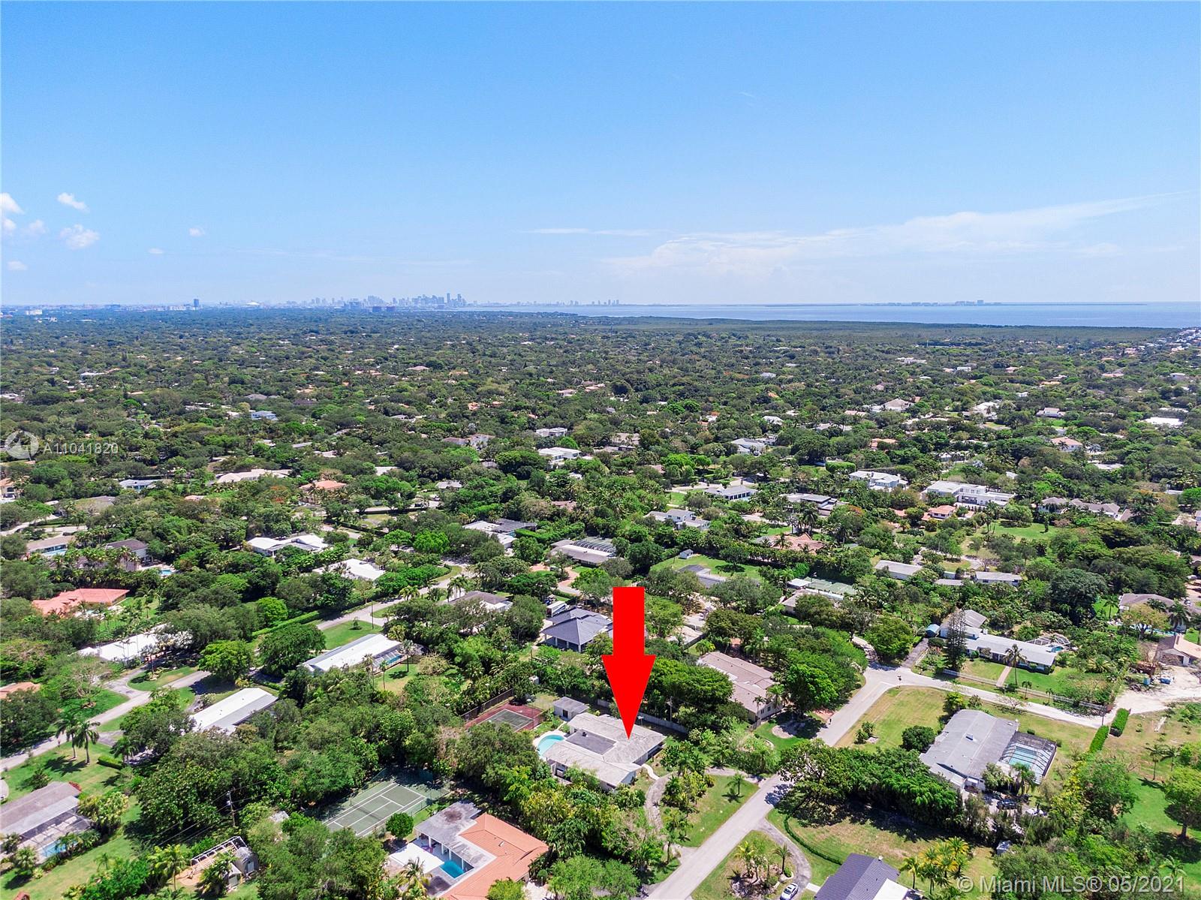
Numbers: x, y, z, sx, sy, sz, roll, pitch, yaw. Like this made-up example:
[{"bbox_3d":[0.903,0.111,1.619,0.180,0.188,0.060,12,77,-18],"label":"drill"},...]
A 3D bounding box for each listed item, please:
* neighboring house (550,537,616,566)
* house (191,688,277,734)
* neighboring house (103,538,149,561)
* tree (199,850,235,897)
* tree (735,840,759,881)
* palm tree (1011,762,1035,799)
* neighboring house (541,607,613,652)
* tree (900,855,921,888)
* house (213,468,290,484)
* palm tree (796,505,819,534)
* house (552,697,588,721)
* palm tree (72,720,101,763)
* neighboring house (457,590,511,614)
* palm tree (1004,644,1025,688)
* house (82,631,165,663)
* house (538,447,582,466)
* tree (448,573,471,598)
[{"bbox_3d":[-7.820,45.960,377.700,29.500,4.300,25.000,7,12,35],"label":"neighboring house"},{"bbox_3d":[-102.120,73.070,229.730,13.800,4.000,24.500,5,11,28],"label":"house"},{"bbox_3d":[-217.272,46.226,379.502,19.000,8.000,15.500,7,13,36],"label":"neighboring house"},{"bbox_3d":[-75.150,82.850,162.550,6.300,8.200,6.300,0,10,0],"label":"tree"},{"bbox_3d":[29.962,82.939,168.194,4.500,7.900,4.500,0,10,0],"label":"tree"},{"bbox_3d":[99.544,77.536,195.356,5.500,8.200,5.500,7,13,36],"label":"palm tree"},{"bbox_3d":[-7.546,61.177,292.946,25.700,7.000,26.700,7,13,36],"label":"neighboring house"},{"bbox_3d":[60.830,82.950,163.130,3.900,6.600,3.900,0,10,0],"label":"tree"},{"bbox_3d":[-229.200,17.270,541.340,26.000,5.000,44.000,7,12,35],"label":"house"},{"bbox_3d":[102.420,35.050,409.730,8.500,13.500,8.500,0,10,0],"label":"palm tree"},{"bbox_3d":[-8.337,73.516,235.327,9.200,3.100,5.900,7,13,36],"label":"house"},{"bbox_3d":[-130.732,74.387,211.195,6.800,11.200,6.800,7,13,36],"label":"palm tree"},{"bbox_3d":[-46.760,58.050,311.270,18.200,4.300,20.500,7,12,33],"label":"neighboring house"},{"bbox_3d":[123.420,64.420,247.630,6.000,12.700,6.000,0,10,0],"label":"palm tree"},{"bbox_3d":[-155.849,66.133,277.652,19.500,4.200,24.500,7,13,36],"label":"house"},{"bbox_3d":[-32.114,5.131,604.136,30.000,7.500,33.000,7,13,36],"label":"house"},{"bbox_3d":[-54.960,53.570,320.850,7.500,9.800,7.500,0,10,0],"label":"tree"}]

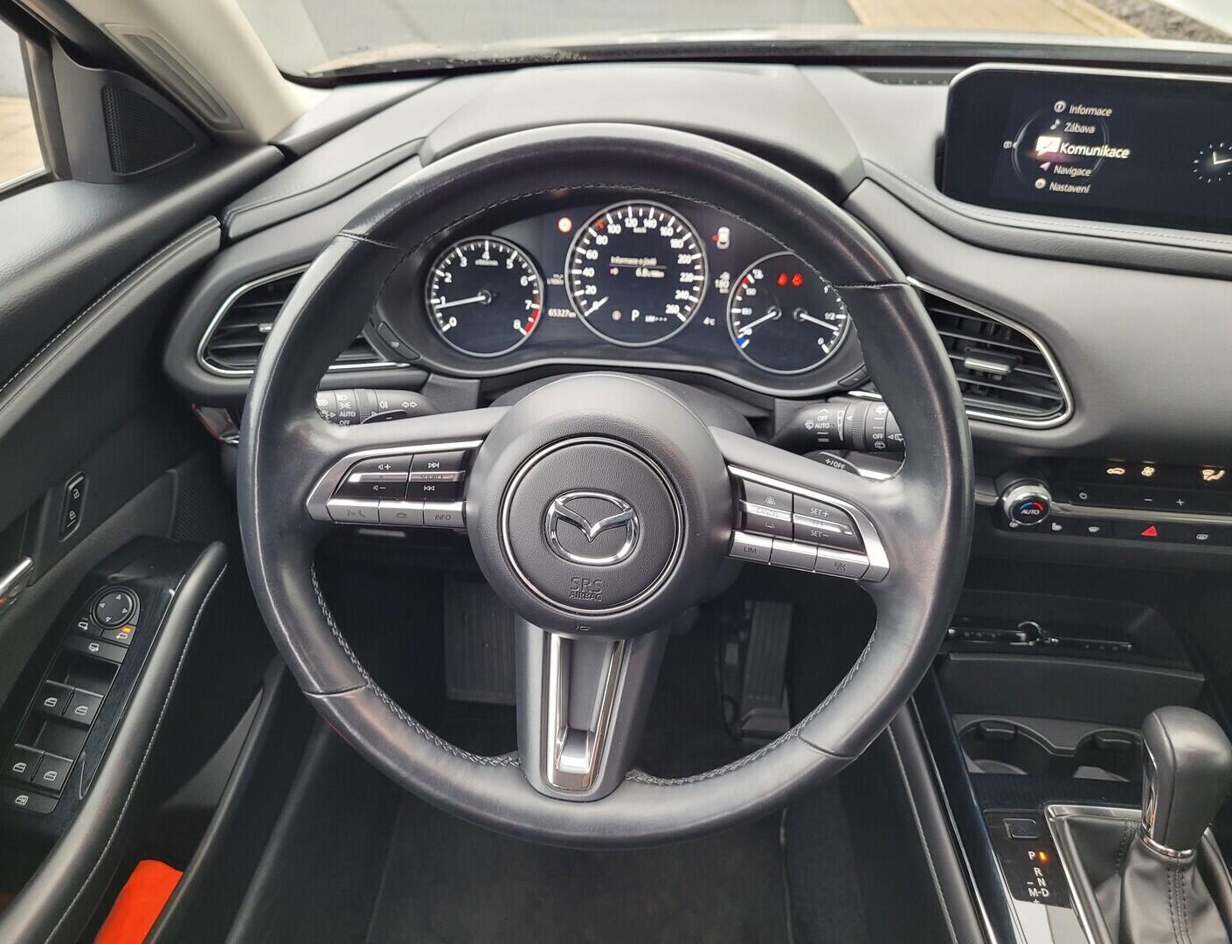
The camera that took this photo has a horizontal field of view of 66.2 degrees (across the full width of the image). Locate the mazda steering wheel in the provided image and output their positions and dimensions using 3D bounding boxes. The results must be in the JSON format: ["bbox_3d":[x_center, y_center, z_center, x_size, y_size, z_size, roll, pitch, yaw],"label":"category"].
[{"bbox_3d":[-0.008,0.015,0.501,0.372,0.372,0.095,4,10,3],"label":"mazda steering wheel"}]

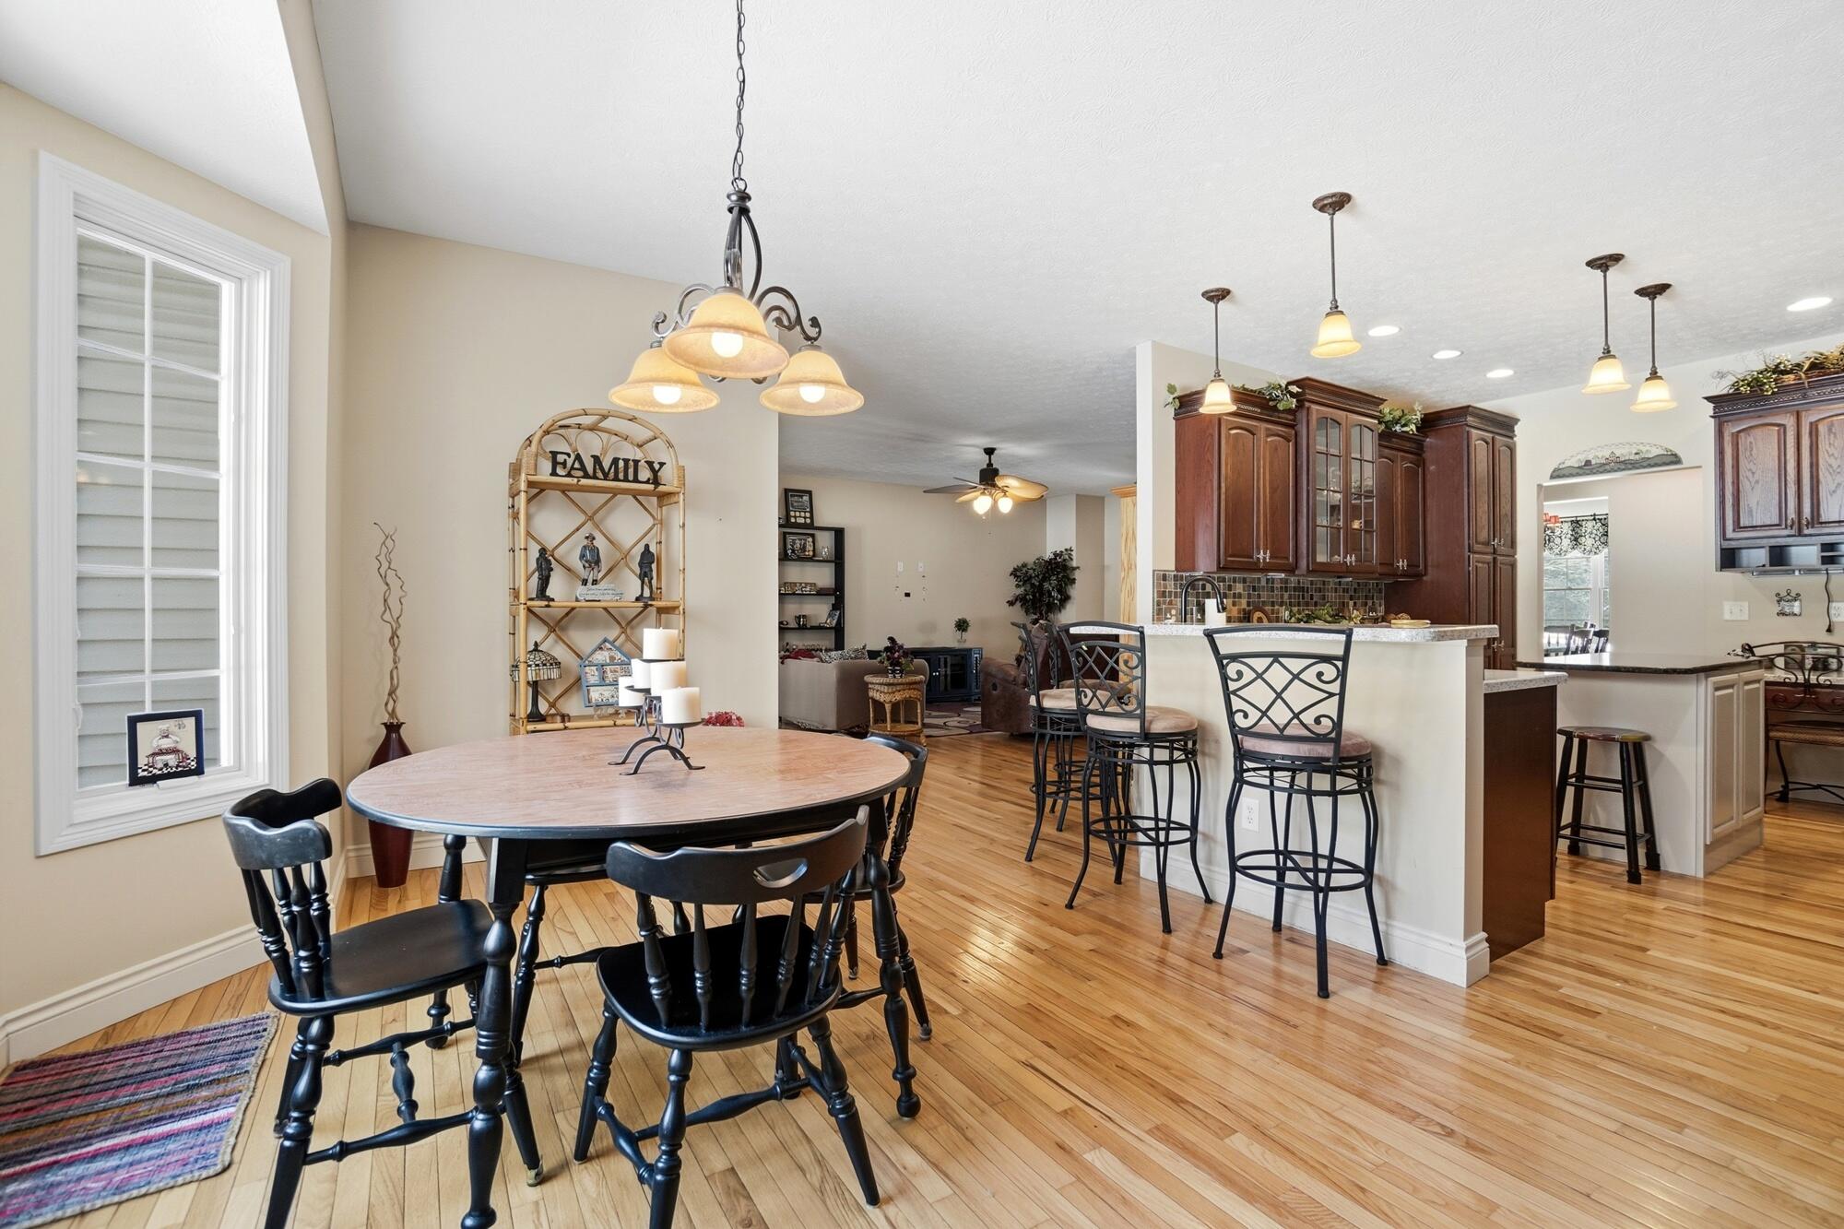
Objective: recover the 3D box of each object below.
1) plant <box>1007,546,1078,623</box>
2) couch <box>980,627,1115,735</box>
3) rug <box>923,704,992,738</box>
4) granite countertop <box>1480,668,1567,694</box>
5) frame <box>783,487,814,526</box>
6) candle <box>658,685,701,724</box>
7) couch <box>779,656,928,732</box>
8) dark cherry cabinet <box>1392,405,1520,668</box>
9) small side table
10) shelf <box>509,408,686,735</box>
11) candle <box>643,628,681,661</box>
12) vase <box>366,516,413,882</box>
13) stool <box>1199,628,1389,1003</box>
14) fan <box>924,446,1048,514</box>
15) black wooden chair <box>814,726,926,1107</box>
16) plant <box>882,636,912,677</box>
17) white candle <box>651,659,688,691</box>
[{"bbox_3d":[1.540,0.130,9.850,0.900,1.950,0.880,0,0,-32],"label":"plant"},{"bbox_3d":[1.560,0.618,7.670,1.700,1.000,0.950,0,0,-34],"label":"couch"},{"bbox_3d":[0.290,1.098,8.300,2.700,0.015,2.200,0,0,-32],"label":"rug"},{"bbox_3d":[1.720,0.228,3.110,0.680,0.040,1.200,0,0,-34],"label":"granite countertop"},{"bbox_3d":[-1.376,-1.206,8.630,0.325,0.430,0.040,0,-8,-34],"label":"frame"},{"bbox_3d":[-0.527,0.196,1.680,0.081,0.077,0.081,0,0,-34],"label":"candle"},{"bbox_3d":[-0.770,0.755,8.000,1.000,0.700,1.600,0,0,-32],"label":"couch"},{"bbox_3d":[4.010,-0.165,5.810,0.780,2.540,0.630,0,0,-32],"label":"dark cherry cabinet"},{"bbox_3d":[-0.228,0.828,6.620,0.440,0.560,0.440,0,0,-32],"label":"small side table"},{"bbox_3d":[-1.518,0.090,3.590,0.690,2.030,0.350,0,0,-32],"label":"shelf"},{"bbox_3d":[-0.588,0.067,1.735,0.079,0.073,0.079,0,0,-32],"label":"candle"},{"bbox_3d":[-2.207,0.370,3.190,0.160,1.490,0.160,0,0,-35],"label":"vase"},{"bbox_3d":[1.178,0.568,2.430,0.460,1.075,0.540,0,0,38],"label":"stool"},{"bbox_3d":[0.660,-1.318,7.590,1.250,0.660,1.250,0,0,-32],"label":"fan"},{"bbox_3d":[-0.266,0.733,2.083,0.480,0.770,0.450,0,0,-34],"label":"black wooden chair"},{"bbox_3d":[-0.210,0.354,6.400,0.260,0.350,0.250,0,0,0],"label":"plant"},{"bbox_3d":[-0.578,0.146,1.760,0.081,0.077,0.081,0,0,-34],"label":"white candle"}]

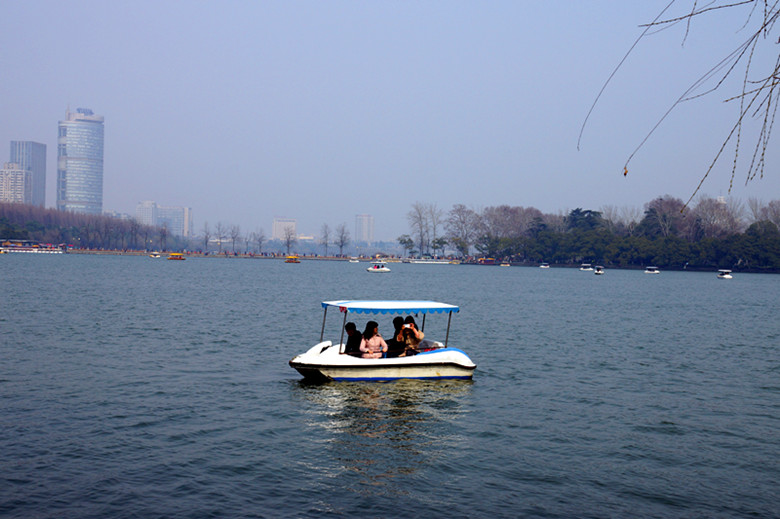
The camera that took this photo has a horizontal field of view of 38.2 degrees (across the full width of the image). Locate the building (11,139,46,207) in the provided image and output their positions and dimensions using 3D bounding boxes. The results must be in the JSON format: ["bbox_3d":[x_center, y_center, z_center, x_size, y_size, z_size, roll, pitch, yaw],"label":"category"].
[{"bbox_3d":[-474.536,-84.785,1480.000,28.000,141.000,38.000,1,0,6],"label":"building"}]

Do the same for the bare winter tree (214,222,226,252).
[{"bbox_3d":[-71.510,-9.070,475.000,5.000,13.080,5.000,1,0,0],"label":"bare winter tree"}]

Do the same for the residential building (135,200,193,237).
[{"bbox_3d":[-321.876,-48.317,1600.000,78.000,70.000,36.000,1,0,-18],"label":"residential building"}]

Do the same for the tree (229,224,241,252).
[{"bbox_3d":[-65.603,-8.649,475.000,5.000,12.230,5.000,1,0,0],"label":"tree"}]

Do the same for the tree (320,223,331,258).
[{"bbox_3d":[-25.779,-7.794,450.000,4.500,13.990,4.500,1,0,0],"label":"tree"}]

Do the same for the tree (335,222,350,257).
[{"bbox_3d":[-18.985,-7.794,450.000,6.400,13.990,6.400,1,0,0],"label":"tree"}]

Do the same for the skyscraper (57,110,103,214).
[{"bbox_3d":[-349.112,-91.367,1270.000,50.000,157.000,47.000,1,0,-6],"label":"skyscraper"}]

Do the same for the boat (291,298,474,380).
[{"bbox_3d":[-0.162,1.537,21.500,3.450,1.500,1.600,1,0,-19],"label":"boat"}]

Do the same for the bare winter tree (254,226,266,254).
[{"bbox_3d":[-54.634,-7.805,475.000,5.200,12.230,5.200,1,0,0],"label":"bare winter tree"}]

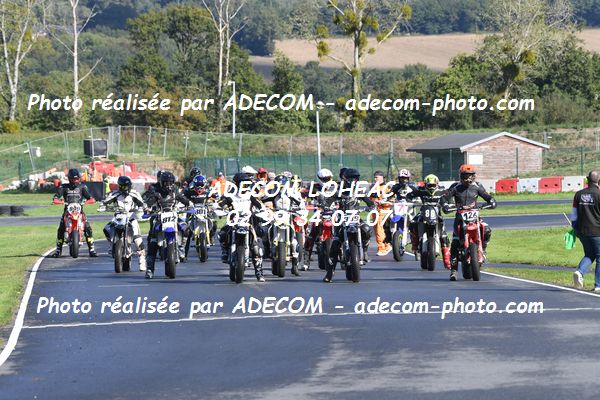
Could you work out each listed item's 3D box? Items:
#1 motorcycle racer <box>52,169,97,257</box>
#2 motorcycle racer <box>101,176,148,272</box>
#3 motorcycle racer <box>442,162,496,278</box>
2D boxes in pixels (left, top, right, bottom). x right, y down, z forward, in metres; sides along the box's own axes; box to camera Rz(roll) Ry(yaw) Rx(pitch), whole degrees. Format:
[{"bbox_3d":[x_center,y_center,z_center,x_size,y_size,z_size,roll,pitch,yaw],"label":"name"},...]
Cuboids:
[{"bbox_3d":[-4.502,0.270,86.500,0.900,1.770,0.750,0,0,0],"label":"motorcycle racer"},{"bbox_3d":[-3.096,0.412,76.000,0.820,1.660,0.800,0,0,5],"label":"motorcycle racer"},{"bbox_3d":[2.613,0.351,66.800,0.840,1.790,0.900,0,0,-5],"label":"motorcycle racer"}]

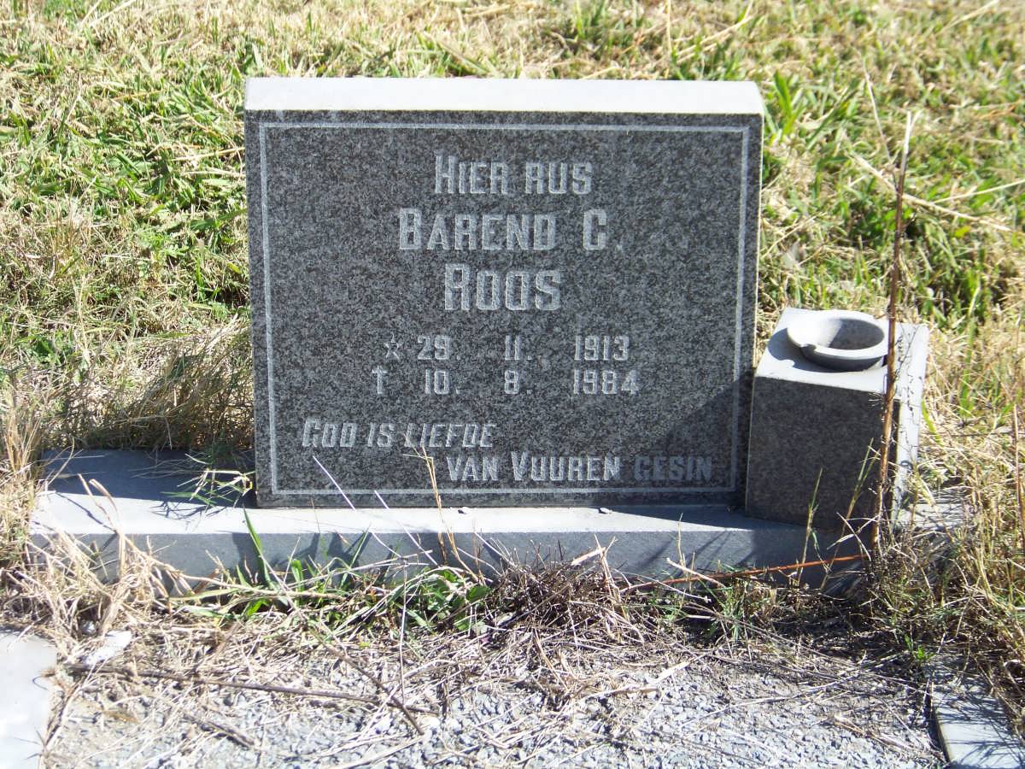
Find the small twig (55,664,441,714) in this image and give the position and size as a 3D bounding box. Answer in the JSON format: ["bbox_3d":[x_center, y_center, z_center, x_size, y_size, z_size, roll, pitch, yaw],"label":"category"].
[{"bbox_3d":[-0.253,0.294,3.024,0.371,0.009,0.012,6,28,11],"label":"small twig"}]

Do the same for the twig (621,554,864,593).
[{"bbox_3d":[0.230,0.190,3.150,0.243,0.009,0.010,-8,27,3],"label":"twig"}]

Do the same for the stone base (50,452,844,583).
[{"bbox_3d":[-0.019,0.142,3.247,0.933,0.078,0.178,0,27,-1],"label":"stone base"}]

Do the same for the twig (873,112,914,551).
[{"bbox_3d":[0.367,-0.044,3.024,0.014,0.470,0.014,0,27,-1],"label":"twig"}]

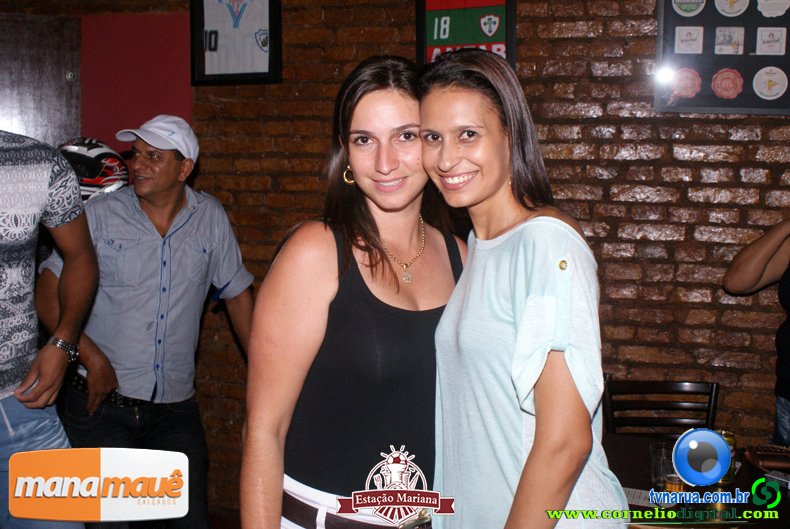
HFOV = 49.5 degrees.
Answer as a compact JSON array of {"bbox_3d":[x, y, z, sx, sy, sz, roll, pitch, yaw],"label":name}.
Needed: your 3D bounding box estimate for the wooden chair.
[{"bbox_3d":[0.849,0.840,2.614,0.400,0.860,0.460,1,7,3],"label":"wooden chair"}]

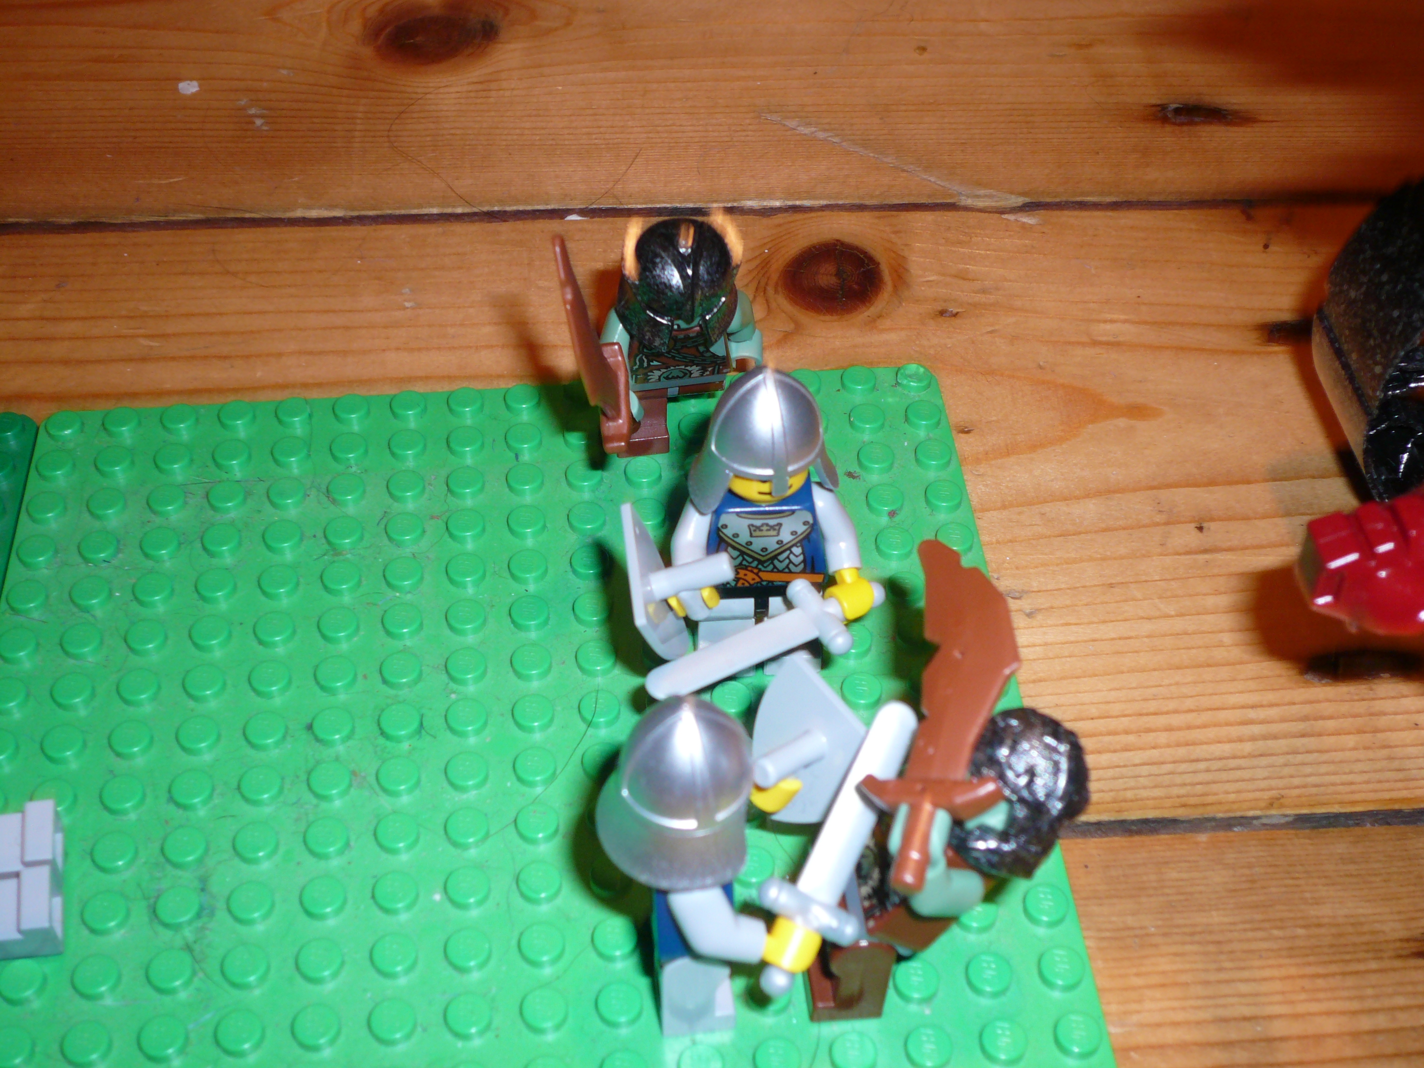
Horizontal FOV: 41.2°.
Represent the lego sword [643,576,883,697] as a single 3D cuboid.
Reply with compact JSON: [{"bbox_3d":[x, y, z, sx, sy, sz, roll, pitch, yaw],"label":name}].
[{"bbox_3d":[0.007,0.012,0.213,0.034,0.003,0.011,-20,60,-34],"label":"lego sword"}]

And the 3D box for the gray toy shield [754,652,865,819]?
[{"bbox_3d":[0.008,0.025,0.204,0.009,0.021,0.015,-25,64,-40],"label":"gray toy shield"}]

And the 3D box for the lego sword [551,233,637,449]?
[{"bbox_3d":[-0.014,-0.020,0.237,0.003,0.041,0.016,-7,69,7],"label":"lego sword"}]

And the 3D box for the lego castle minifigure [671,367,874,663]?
[{"bbox_3d":[0.006,0.000,0.221,0.023,0.046,0.018,-3,47,-4],"label":"lego castle minifigure"}]

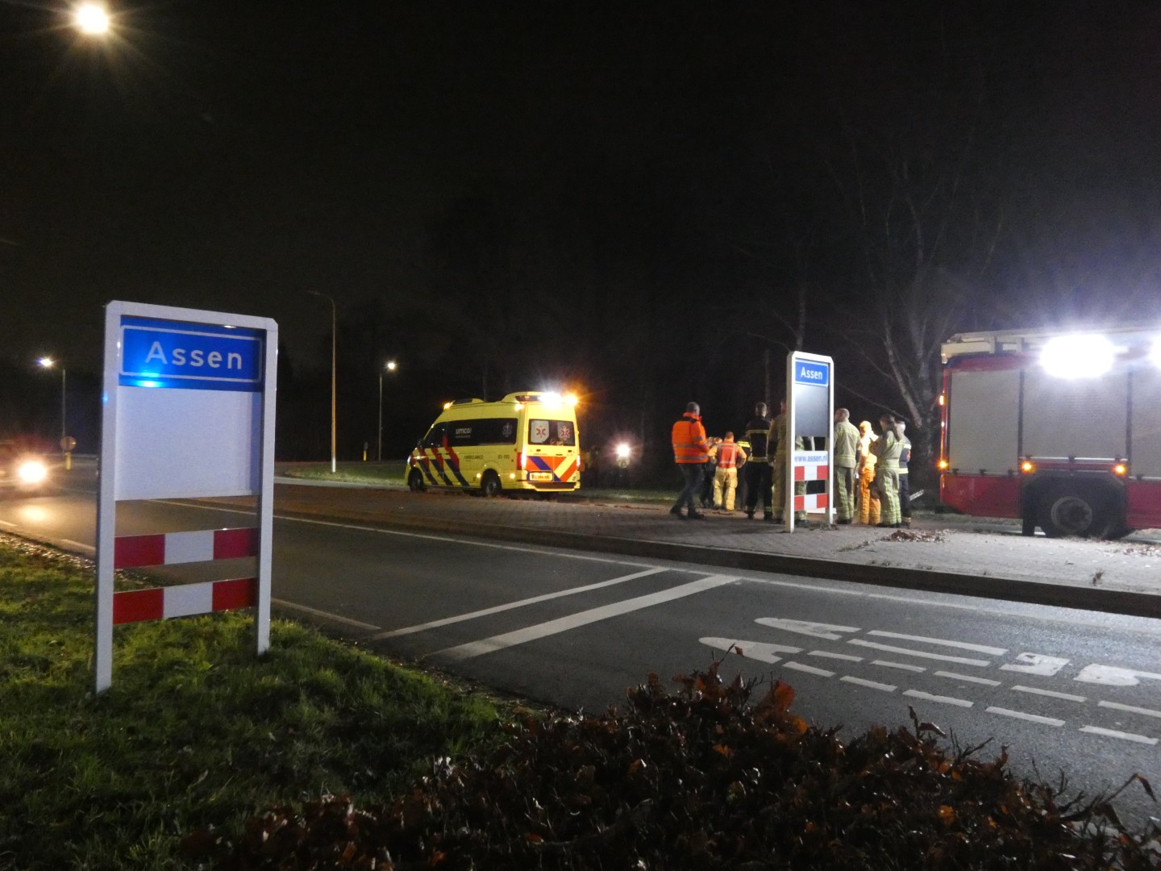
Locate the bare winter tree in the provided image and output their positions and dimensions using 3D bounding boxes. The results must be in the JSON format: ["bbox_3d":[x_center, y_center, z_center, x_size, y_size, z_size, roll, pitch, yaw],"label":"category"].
[{"bbox_3d":[7.134,-2.686,17.800,4.000,8.600,3.900,0,0,0],"label":"bare winter tree"}]

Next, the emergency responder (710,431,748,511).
[{"bbox_3d":[3.211,0.773,18.100,0.780,1.720,0.450,0,0,-3],"label":"emergency responder"}]

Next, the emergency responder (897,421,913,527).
[{"bbox_3d":[5.124,0.616,13.400,0.520,1.700,0.420,1,0,-34],"label":"emergency responder"}]

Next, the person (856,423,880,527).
[{"bbox_3d":[4.602,0.594,13.400,0.450,1.680,0.500,0,0,41],"label":"person"}]

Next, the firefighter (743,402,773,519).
[{"bbox_3d":[2.777,0.387,13.000,0.560,1.830,0.400,0,0,-5],"label":"firefighter"}]

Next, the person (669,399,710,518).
[{"bbox_3d":[1.689,0.391,12.900,0.580,1.830,0.580,1,0,-44],"label":"person"}]

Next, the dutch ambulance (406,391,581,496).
[{"bbox_3d":[-2.750,0.250,24.500,2.040,2.860,5.980,1,0,-42],"label":"dutch ambulance"}]

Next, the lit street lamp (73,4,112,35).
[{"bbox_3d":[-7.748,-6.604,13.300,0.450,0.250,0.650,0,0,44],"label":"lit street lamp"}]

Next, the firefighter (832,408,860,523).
[{"bbox_3d":[4.131,0.468,13.100,0.550,1.800,0.420,0,0,-20],"label":"firefighter"}]

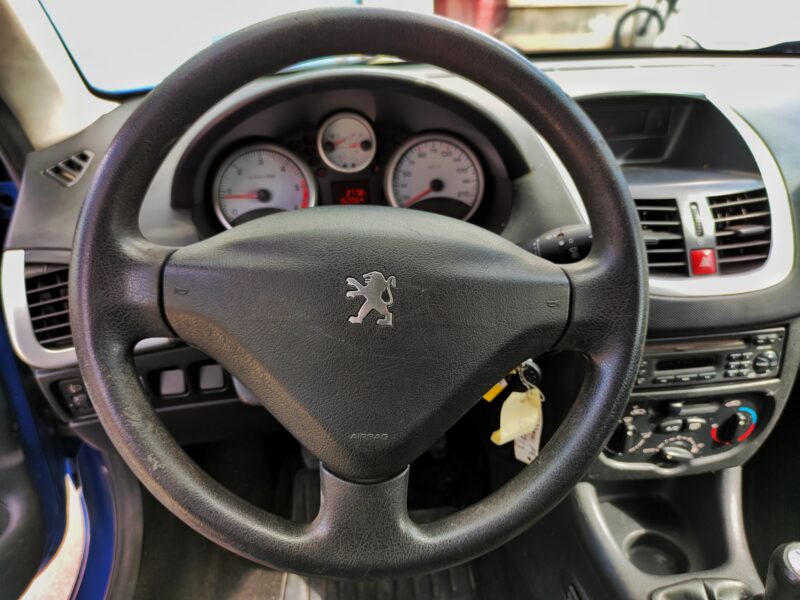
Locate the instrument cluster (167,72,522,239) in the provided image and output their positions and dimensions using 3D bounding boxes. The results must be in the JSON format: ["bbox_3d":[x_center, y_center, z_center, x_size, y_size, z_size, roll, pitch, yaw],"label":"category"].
[{"bbox_3d":[-0.053,-0.149,0.588,0.340,0.165,0.110,-4,11,-6],"label":"instrument cluster"}]

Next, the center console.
[{"bbox_3d":[0.303,0.096,0.603,0.190,0.165,0.075,-4,20,-6],"label":"center console"}]

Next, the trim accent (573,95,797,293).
[{"bbox_3d":[0.282,-0.111,0.586,0.205,0.205,0.080,-4,-9,-6],"label":"trim accent"}]

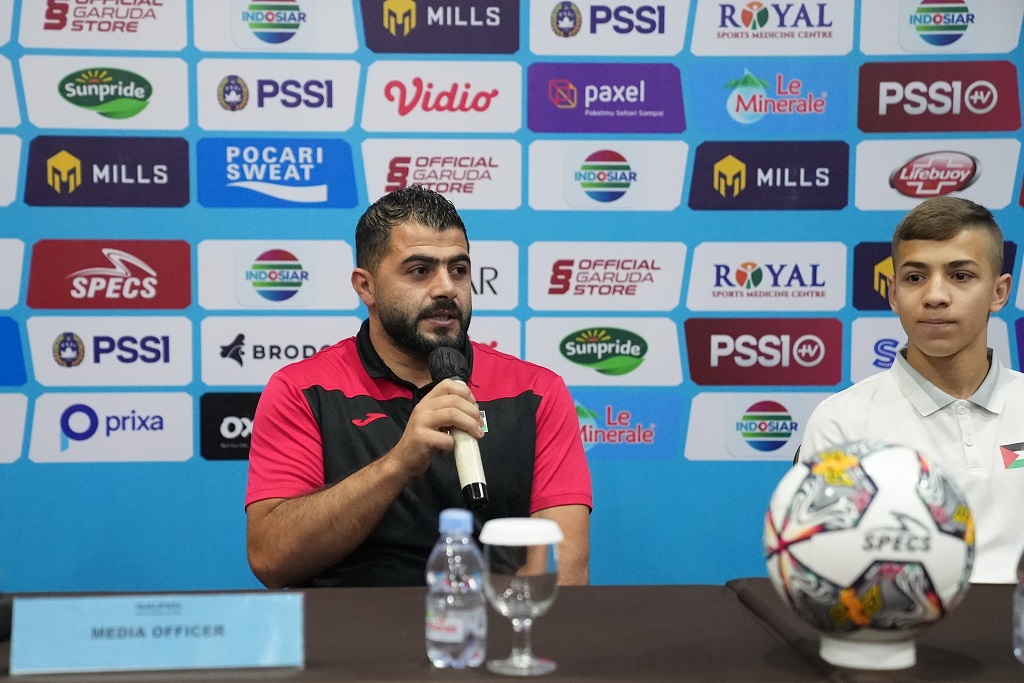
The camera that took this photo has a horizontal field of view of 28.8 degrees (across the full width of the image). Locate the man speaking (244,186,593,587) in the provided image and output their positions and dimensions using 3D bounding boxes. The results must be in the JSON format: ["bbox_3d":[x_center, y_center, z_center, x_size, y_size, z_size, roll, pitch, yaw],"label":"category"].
[{"bbox_3d":[-0.138,0.420,2.721,0.540,1.250,0.780,0,6,-3],"label":"man speaking"}]

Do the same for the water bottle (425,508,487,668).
[{"bbox_3d":[-0.059,0.260,2.108,0.063,0.159,0.063,0,5,0],"label":"water bottle"}]

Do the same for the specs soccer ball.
[{"bbox_3d":[0.381,0.224,2.132,0.220,0.232,0.220,0,5,0],"label":"specs soccer ball"}]

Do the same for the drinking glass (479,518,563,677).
[{"bbox_3d":[0.010,0.266,2.086,0.087,0.151,0.087,0,5,0],"label":"drinking glass"}]

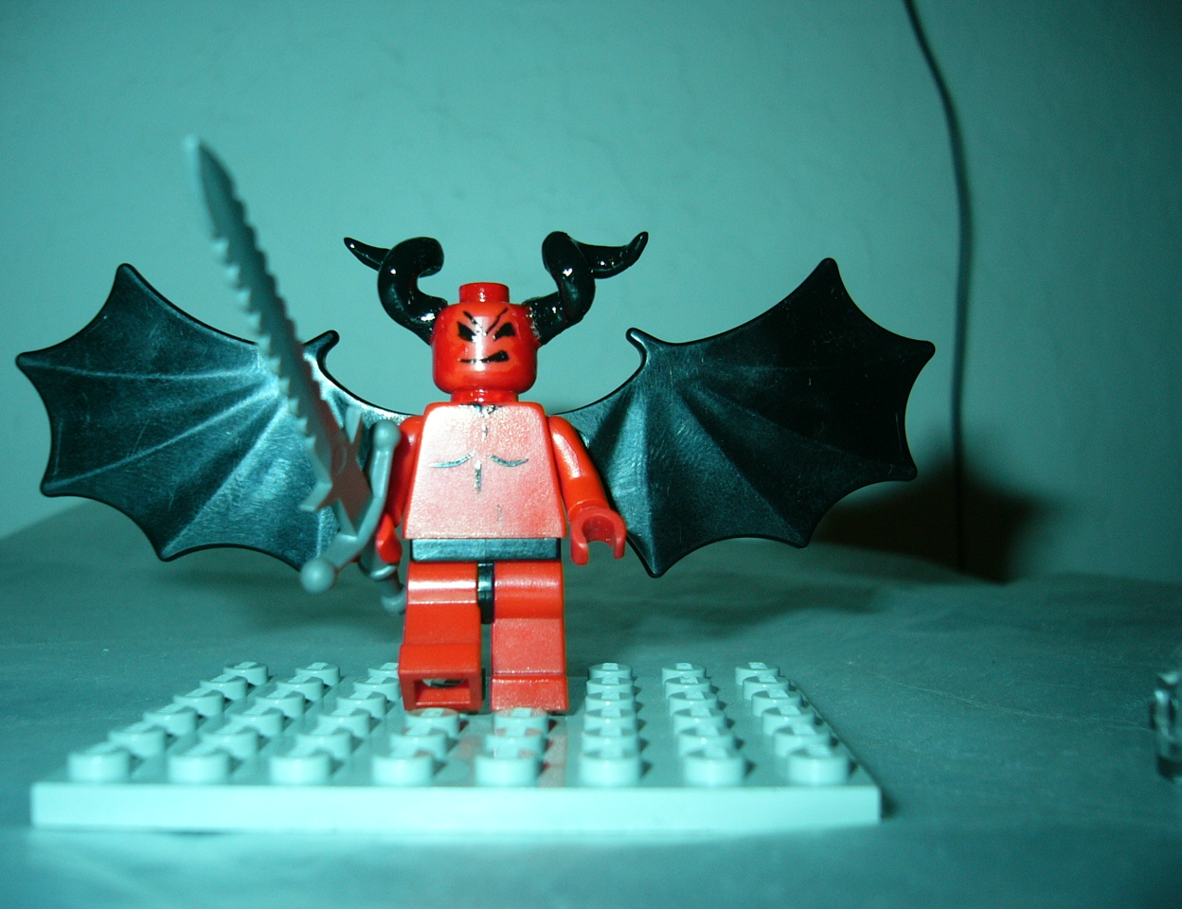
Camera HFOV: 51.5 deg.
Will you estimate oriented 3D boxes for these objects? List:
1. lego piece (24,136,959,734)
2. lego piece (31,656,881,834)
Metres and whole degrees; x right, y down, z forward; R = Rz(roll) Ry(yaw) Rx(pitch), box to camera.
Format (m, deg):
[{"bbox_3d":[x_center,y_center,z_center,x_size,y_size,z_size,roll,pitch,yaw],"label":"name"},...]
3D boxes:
[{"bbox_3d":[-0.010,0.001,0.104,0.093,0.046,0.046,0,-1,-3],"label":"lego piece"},{"bbox_3d":[-0.010,0.026,0.114,0.064,0.005,0.048,0,-1,1],"label":"lego piece"}]

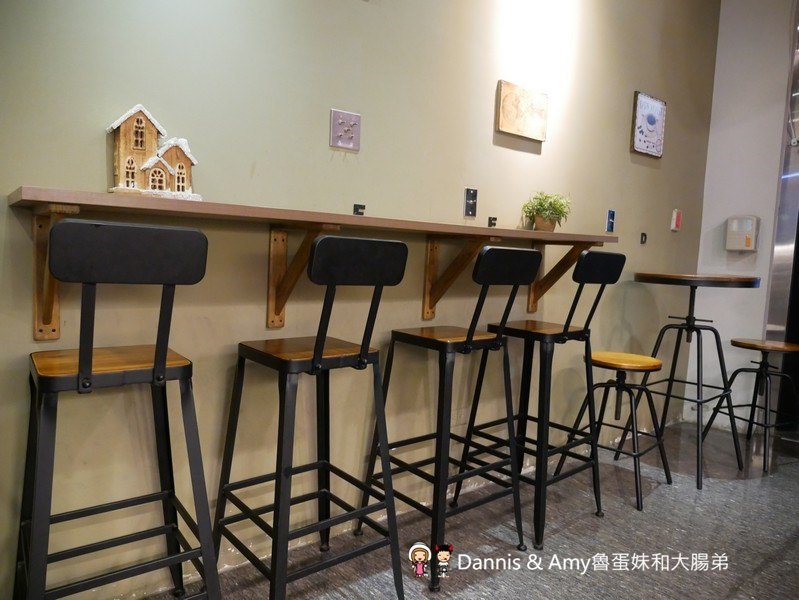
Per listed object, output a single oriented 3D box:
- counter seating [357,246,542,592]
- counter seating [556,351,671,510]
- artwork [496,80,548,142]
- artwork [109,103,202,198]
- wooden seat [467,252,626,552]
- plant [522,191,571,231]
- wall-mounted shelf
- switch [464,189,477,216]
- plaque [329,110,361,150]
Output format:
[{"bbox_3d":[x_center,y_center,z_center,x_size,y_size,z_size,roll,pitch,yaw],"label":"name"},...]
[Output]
[{"bbox_3d":[0.178,0.344,1.941,0.456,1.063,0.484,-2,7,-39],"label":"counter seating"},{"bbox_3d":[1.038,0.563,2.585,0.411,0.585,0.411,-2,7,-38],"label":"counter seating"},{"bbox_3d":[0.530,-0.811,2.395,0.305,0.205,0.029,-2,7,-38],"label":"artwork"},{"bbox_3d":[-0.623,-0.363,1.416,0.213,0.241,0.109,-2,7,-38],"label":"artwork"},{"bbox_3d":[0.561,0.336,2.216,0.456,1.063,0.484,-2,7,-40],"label":"wooden seat"},{"bbox_3d":[0.615,-0.366,2.337,0.196,0.187,0.192,-2,7,-38],"label":"plant"},{"bbox_3d":[-0.009,-0.080,1.847,2.091,0.347,0.355,-2,7,-38],"label":"wall-mounted shelf"},{"bbox_3d":[0.290,-0.397,2.268,0.071,0.115,0.010,-2,7,-38],"label":"switch"},{"bbox_3d":[-0.181,-0.569,1.865,0.117,0.123,0.019,-2,7,-38],"label":"plaque"}]

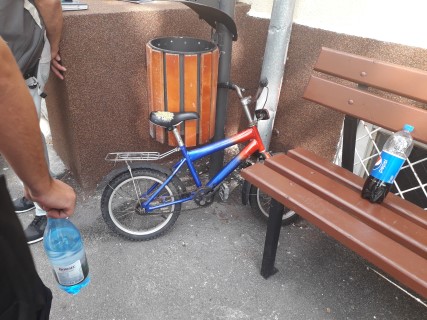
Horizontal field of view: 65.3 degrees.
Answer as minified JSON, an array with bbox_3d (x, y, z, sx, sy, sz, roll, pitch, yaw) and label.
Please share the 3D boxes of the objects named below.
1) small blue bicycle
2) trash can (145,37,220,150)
[{"bbox_3d":[0.006,0.010,1.705,1.170,0.810,0.500,-5,17,-13],"label":"small blue bicycle"},{"bbox_3d":[-0.169,-0.388,1.882,0.386,0.512,0.386,0,31,-5],"label":"trash can"}]

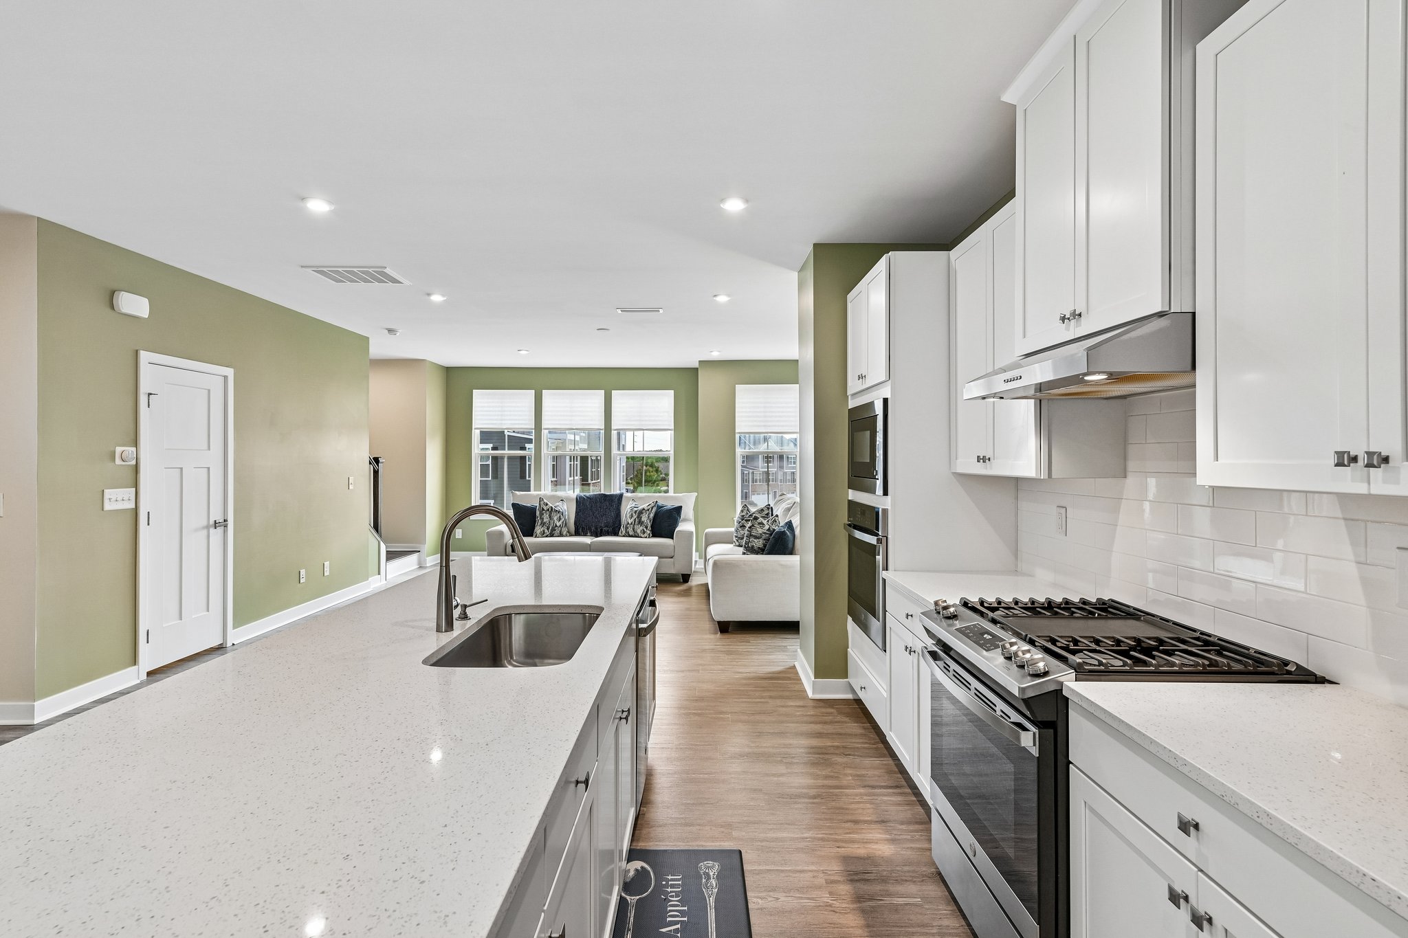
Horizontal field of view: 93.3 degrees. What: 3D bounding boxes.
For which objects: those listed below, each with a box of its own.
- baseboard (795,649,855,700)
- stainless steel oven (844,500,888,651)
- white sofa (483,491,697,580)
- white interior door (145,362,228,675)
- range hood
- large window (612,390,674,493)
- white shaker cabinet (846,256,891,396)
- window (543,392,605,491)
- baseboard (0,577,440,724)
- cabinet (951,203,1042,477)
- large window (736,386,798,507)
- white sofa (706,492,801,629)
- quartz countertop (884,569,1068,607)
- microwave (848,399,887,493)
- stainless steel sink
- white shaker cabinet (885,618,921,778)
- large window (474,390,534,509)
[{"bbox_3d":[0.762,1.318,4.329,0.245,0.120,0.700,0,1,0],"label":"baseboard"},{"bbox_3d":[1.153,0.532,3.614,0.615,0.700,0.760,0,1,0],"label":"stainless steel oven"},{"bbox_3d":[-1.320,0.823,8.274,2.460,1.020,0.960,0,1,0],"label":"white sofa"},{"bbox_3d":[-3.671,0.335,4.718,0.050,2.035,0.730,0,1,0],"label":"white interior door"},{"bbox_3d":[1.218,-0.318,2.011,0.553,0.143,0.762,0,1,0],"label":"range hood"},{"bbox_3d":[-0.866,-0.243,9.492,0.877,1.769,0.110,0,1,0],"label":"large window"},{"bbox_3d":[1.145,-0.707,3.500,0.600,0.580,0.850,0,1,0],"label":"white shaker cabinet"},{"bbox_3d":[-1.853,-0.210,9.492,0.889,1.829,0.120,0,1,0],"label":"window"},{"bbox_3d":[-3.720,1.297,5.765,0.160,0.115,4.380,0,1,0],"label":"baseboard"},{"bbox_3d":[1.343,-0.504,2.775,0.315,1.067,0.835,0,1,0],"label":"cabinet"},{"bbox_3d":[0.857,-0.194,8.741,0.883,1.827,0.120,0,1,0],"label":"large window"},{"bbox_3d":[0.513,0.849,6.638,0.990,1.000,2.310,0,1,0],"label":"white sofa"},{"bbox_3d":[1.193,0.519,2.804,0.634,0.036,0.820,0,1,0],"label":"quartz countertop"},{"bbox_3d":[1.104,-0.112,3.604,0.472,0.473,0.760,0,1,0],"label":"microwave"},{"bbox_3d":[-0.535,0.605,2.016,0.395,0.220,0.720,0,1,0],"label":"stainless steel sink"},{"bbox_3d":[1.183,0.999,2.991,0.595,0.615,0.450,0,1,0],"label":"white shaker cabinet"},{"bbox_3d":[-2.845,-0.243,9.492,0.866,1.769,0.110,0,1,0],"label":"large window"}]

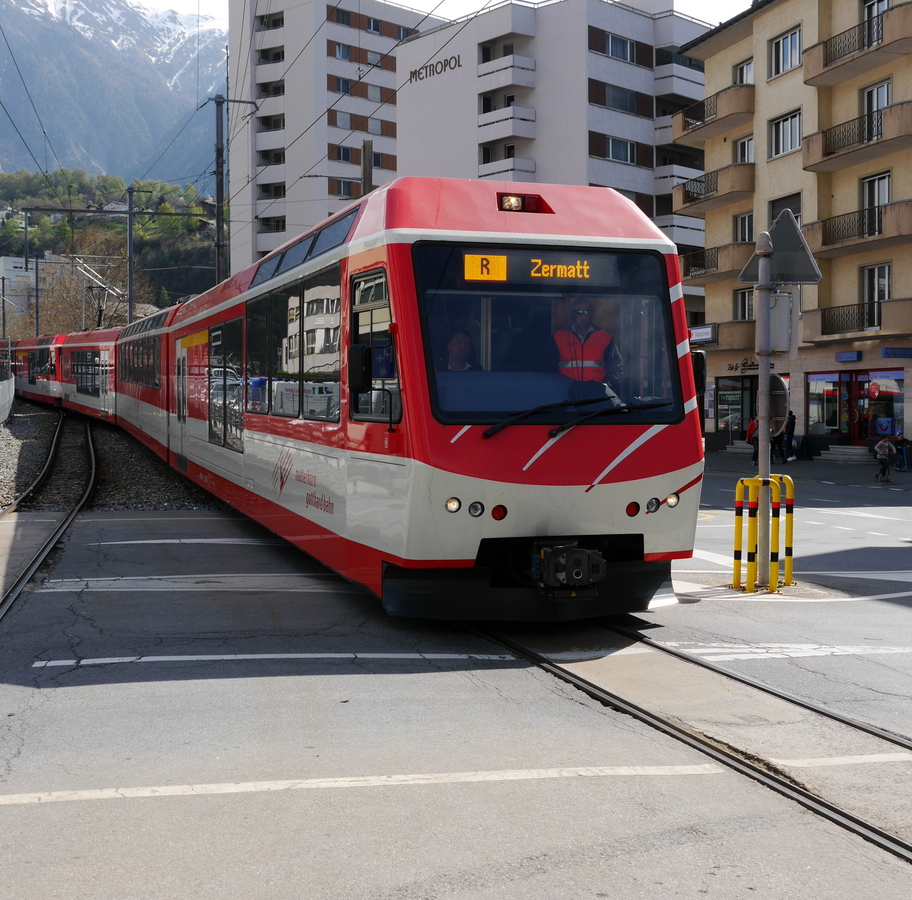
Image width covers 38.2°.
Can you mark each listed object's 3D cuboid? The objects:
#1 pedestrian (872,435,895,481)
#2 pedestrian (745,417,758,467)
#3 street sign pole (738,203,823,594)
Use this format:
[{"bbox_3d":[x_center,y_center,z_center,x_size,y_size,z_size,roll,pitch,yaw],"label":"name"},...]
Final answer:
[{"bbox_3d":[10.670,0.210,32.800,0.550,1.180,0.500,-1,2,-36],"label":"pedestrian"},{"bbox_3d":[9.570,-0.280,42.000,0.550,1.630,0.450,-2,2,-38],"label":"pedestrian"},{"bbox_3d":[3.090,-0.520,12.580,0.840,3.630,0.420,0,2,18],"label":"street sign pole"}]

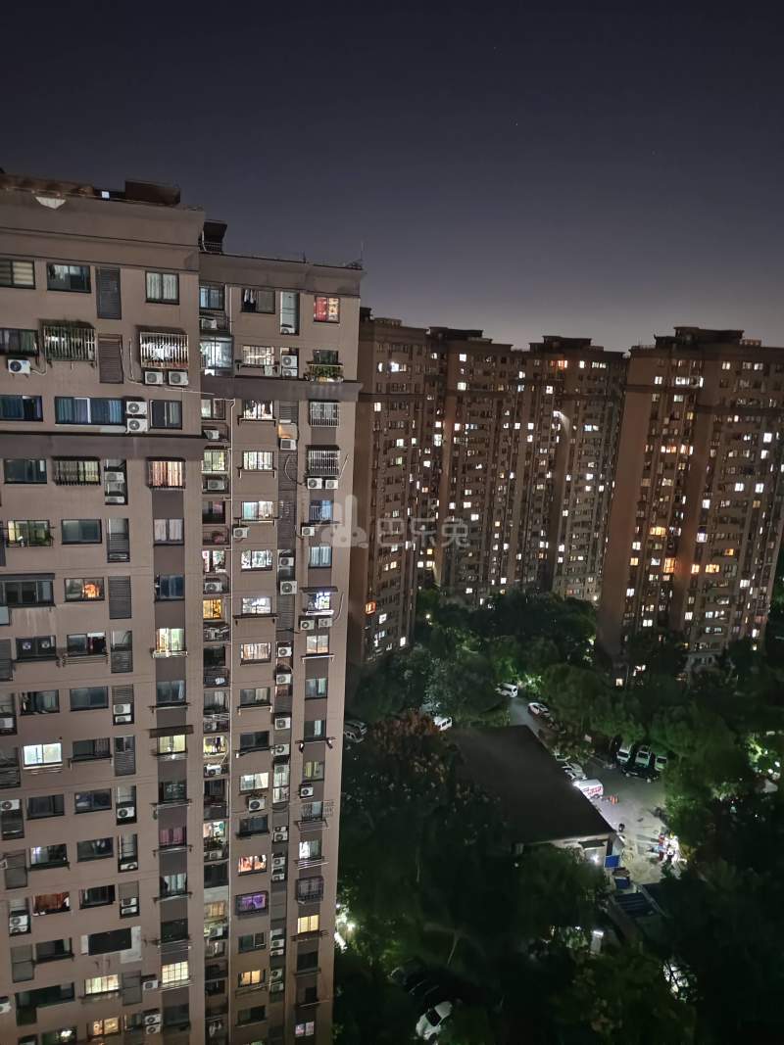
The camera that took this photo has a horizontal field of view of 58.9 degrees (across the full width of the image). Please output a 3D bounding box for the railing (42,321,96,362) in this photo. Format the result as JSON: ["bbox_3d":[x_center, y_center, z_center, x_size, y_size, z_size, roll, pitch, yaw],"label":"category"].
[{"bbox_3d":[-14.303,-7.933,30.986,2.038,1.474,0.550,-1,12,-17],"label":"railing"}]

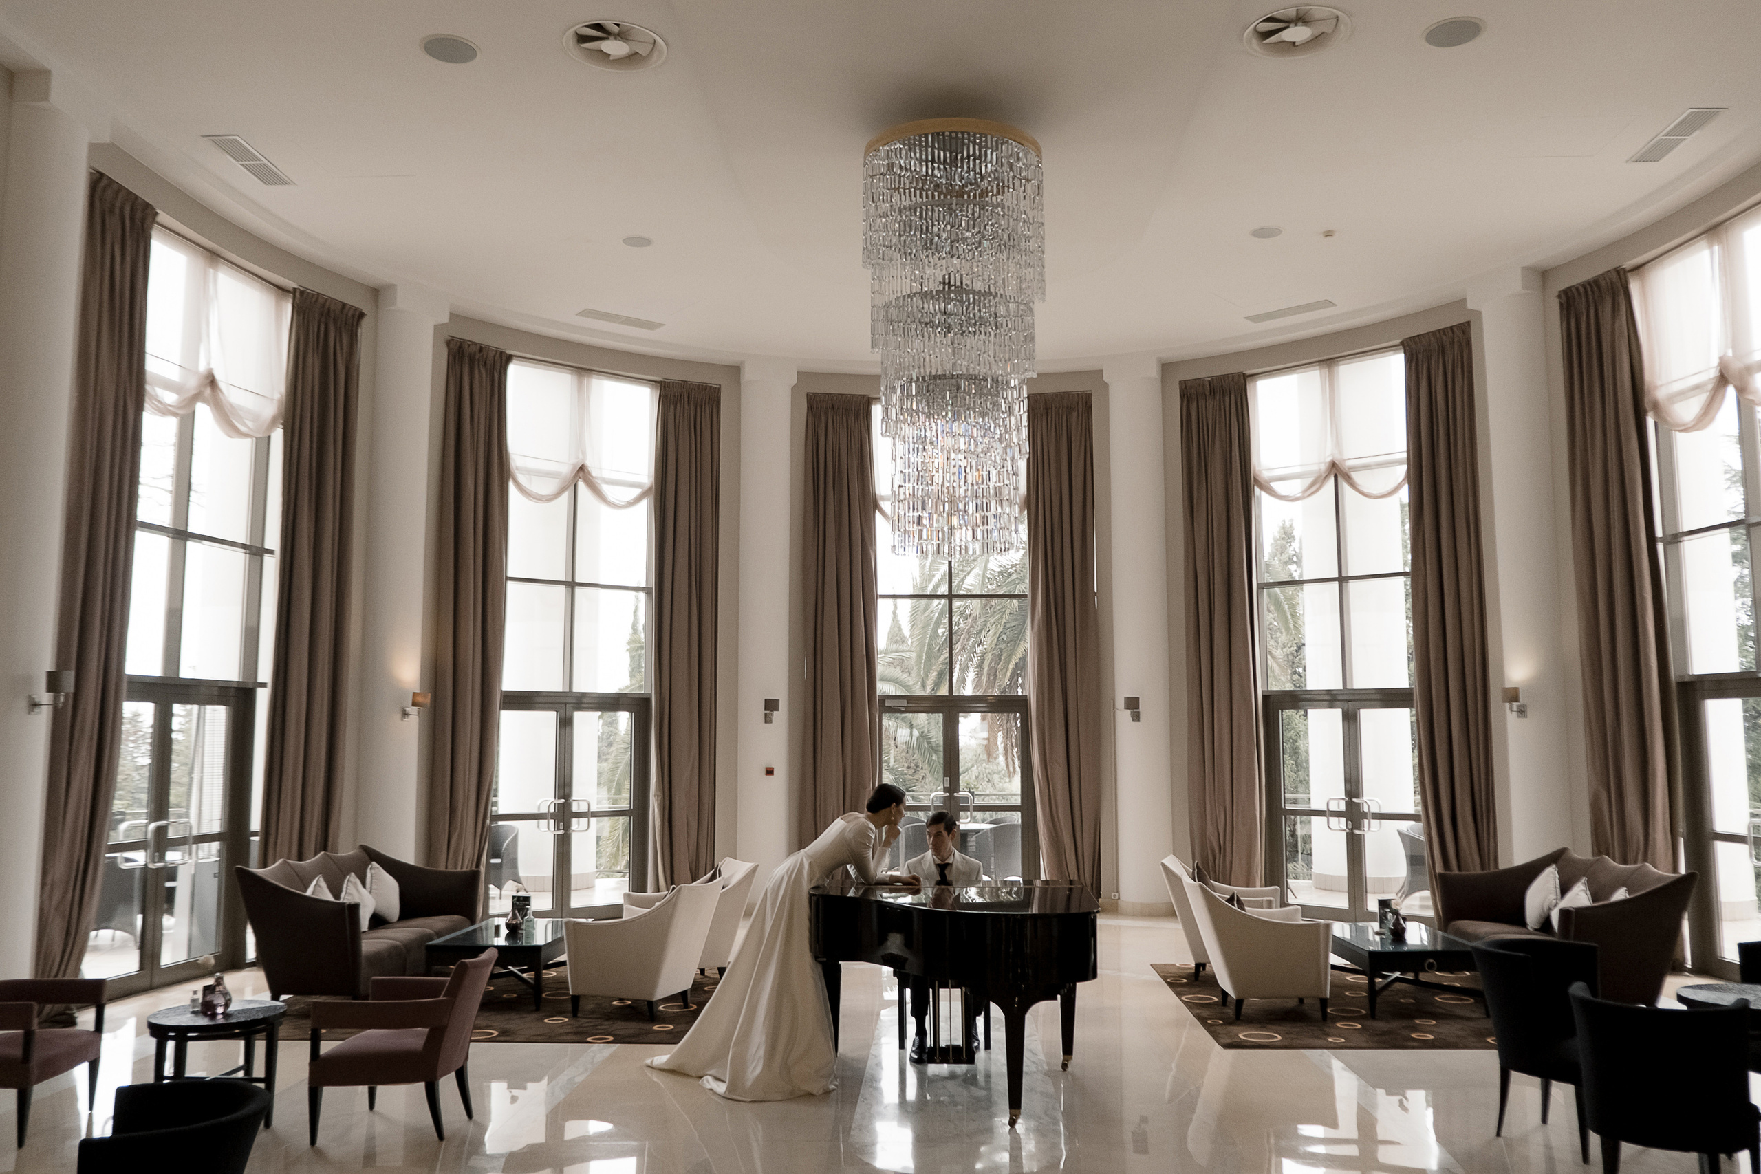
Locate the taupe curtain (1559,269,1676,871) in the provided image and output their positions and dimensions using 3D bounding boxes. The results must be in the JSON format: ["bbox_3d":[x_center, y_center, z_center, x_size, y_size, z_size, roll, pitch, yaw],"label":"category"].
[{"bbox_3d":[6.133,0.218,10.961,0.250,5.640,0.800,3,-7,-22],"label":"taupe curtain"}]

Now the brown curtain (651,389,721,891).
[{"bbox_3d":[-2.120,0.601,14.397,0.752,5.737,0.198,4,-7,-30],"label":"brown curtain"}]

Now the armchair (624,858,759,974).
[{"bbox_3d":[-1.445,2.529,10.049,0.820,0.870,0.750,3,-7,-25],"label":"armchair"}]

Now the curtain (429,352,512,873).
[{"bbox_3d":[-3.750,0.450,12.082,0.190,5.447,0.720,-6,-9,41],"label":"curtain"}]

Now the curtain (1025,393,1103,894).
[{"bbox_3d":[1.941,0.635,13.819,0.682,5.447,0.190,-2,-7,14],"label":"curtain"}]

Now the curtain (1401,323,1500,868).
[{"bbox_3d":[5.065,0.387,11.726,0.190,5.447,0.706,5,-8,-36],"label":"curtain"}]

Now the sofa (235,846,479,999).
[{"bbox_3d":[-4.012,2.539,10.164,1.009,0.940,2.334,-1,-7,3],"label":"sofa"}]

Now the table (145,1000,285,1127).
[{"bbox_3d":[-3.094,2.248,6.144,0.575,0.515,0.575,0,-7,0],"label":"table"}]

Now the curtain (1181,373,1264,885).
[{"bbox_3d":[3.573,0.551,13.847,0.780,5.640,0.250,-4,-7,30],"label":"curtain"}]

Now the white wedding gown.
[{"bbox_3d":[-0.595,1.910,7.048,1.250,1.380,0.820,1,-7,-10],"label":"white wedding gown"}]

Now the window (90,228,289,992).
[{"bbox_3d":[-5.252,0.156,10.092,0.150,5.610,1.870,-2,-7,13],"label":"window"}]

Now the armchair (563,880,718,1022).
[{"bbox_3d":[-1.569,2.420,8.874,0.831,0.870,0.752,-2,-7,17],"label":"armchair"}]

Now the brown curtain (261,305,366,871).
[{"bbox_3d":[-4.939,0.287,11.566,0.198,5.737,0.762,-3,-7,26],"label":"brown curtain"}]

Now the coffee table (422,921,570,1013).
[{"bbox_3d":[-2.625,2.685,9.458,0.800,0.430,1.300,0,-6,2],"label":"coffee table"}]

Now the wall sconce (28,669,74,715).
[{"bbox_3d":[-4.565,0.575,7.273,0.230,0.265,0.150,0,-7,3],"label":"wall sconce"}]

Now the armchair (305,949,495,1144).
[{"bbox_3d":[-2.165,2.106,6.140,0.750,0.790,0.630,-1,-7,3],"label":"armchair"}]

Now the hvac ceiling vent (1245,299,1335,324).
[{"bbox_3d":[4.132,-2.767,13.308,0.861,0.040,0.267,-6,-9,40],"label":"hvac ceiling vent"}]

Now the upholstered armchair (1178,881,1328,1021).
[{"bbox_3d":[2.436,2.360,8.707,0.880,0.850,0.700,0,-7,0],"label":"upholstered armchair"}]

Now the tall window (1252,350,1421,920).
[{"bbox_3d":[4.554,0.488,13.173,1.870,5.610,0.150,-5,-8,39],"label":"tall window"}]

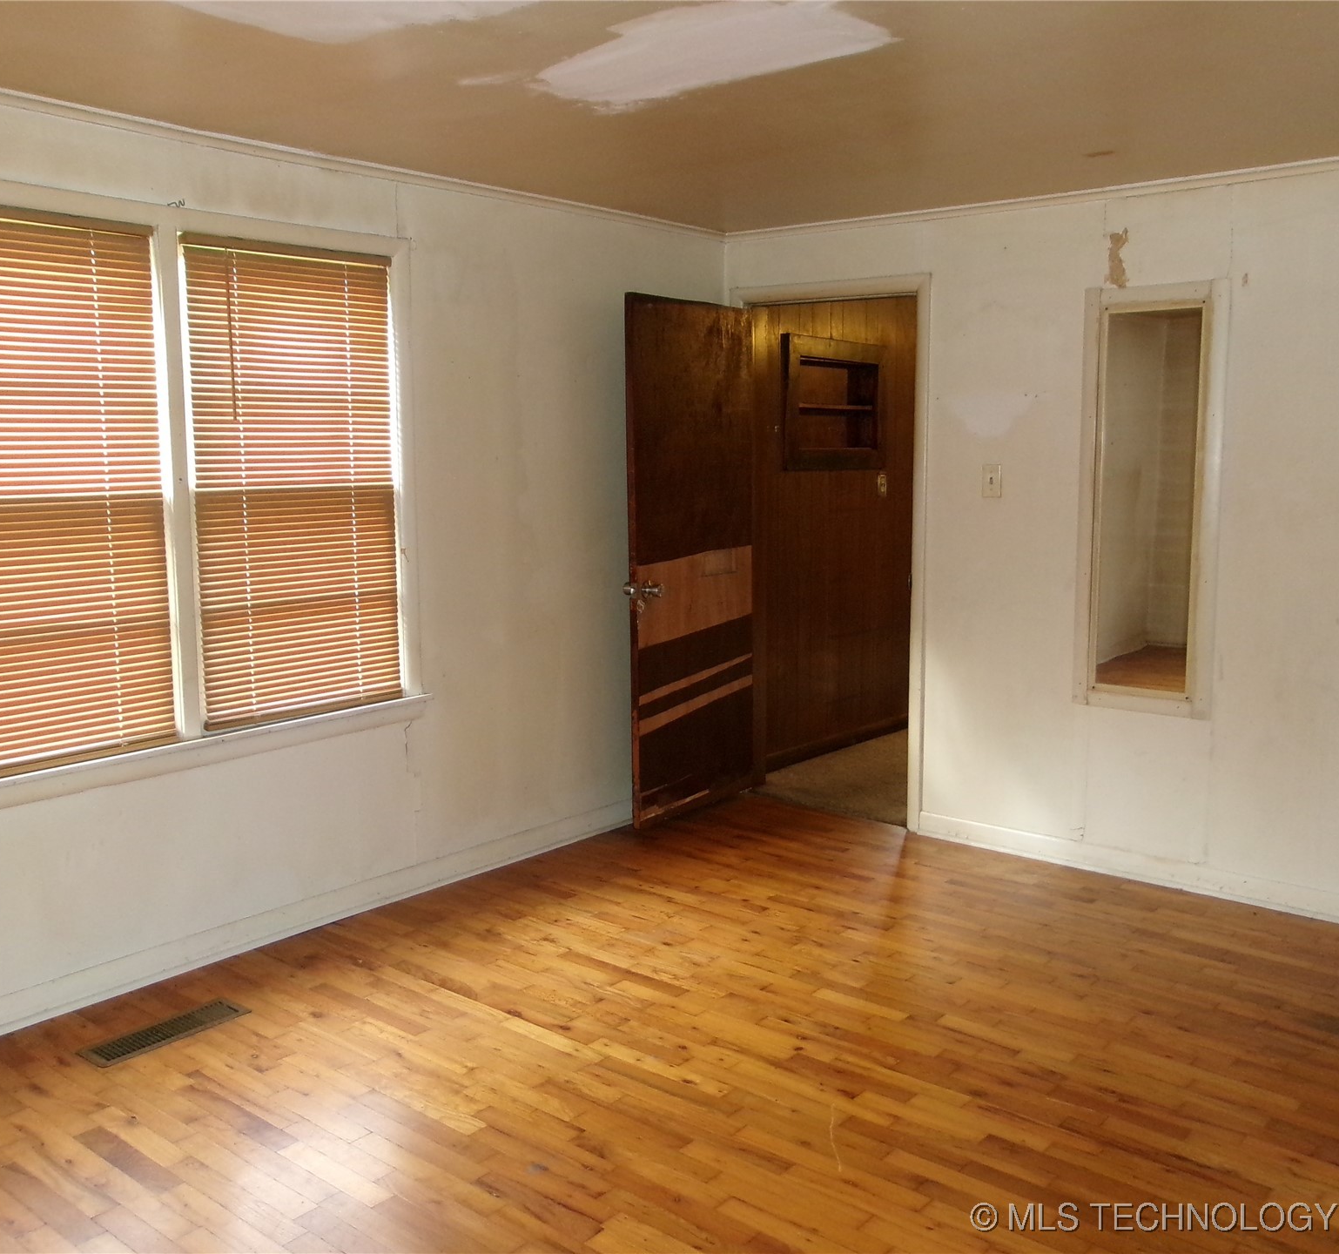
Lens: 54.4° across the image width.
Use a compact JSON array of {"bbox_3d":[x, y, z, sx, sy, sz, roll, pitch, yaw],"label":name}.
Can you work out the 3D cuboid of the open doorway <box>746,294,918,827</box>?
[{"bbox_3d":[0.643,-0.250,5.131,0.769,2.006,0.130,6,10,40],"label":"open doorway"}]

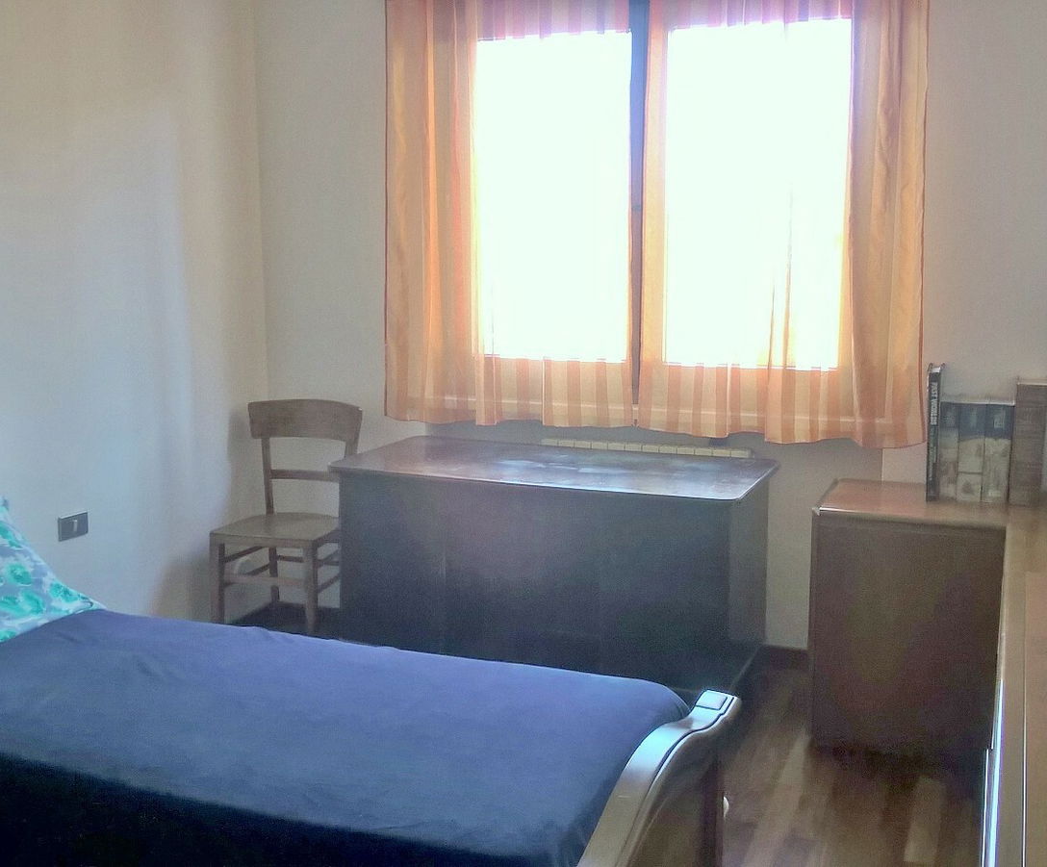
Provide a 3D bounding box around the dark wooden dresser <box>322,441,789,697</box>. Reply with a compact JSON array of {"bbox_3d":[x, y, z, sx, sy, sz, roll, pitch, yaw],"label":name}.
[{"bbox_3d":[0.097,0.469,3.849,1.279,0.762,0.606,3,10,22],"label":"dark wooden dresser"}]

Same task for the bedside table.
[{"bbox_3d":[1.125,0.540,3.585,0.501,0.696,0.453,3,10,22],"label":"bedside table"}]

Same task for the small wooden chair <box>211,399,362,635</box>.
[{"bbox_3d":[-0.850,0.339,4.316,0.465,0.880,0.415,3,10,22],"label":"small wooden chair"}]

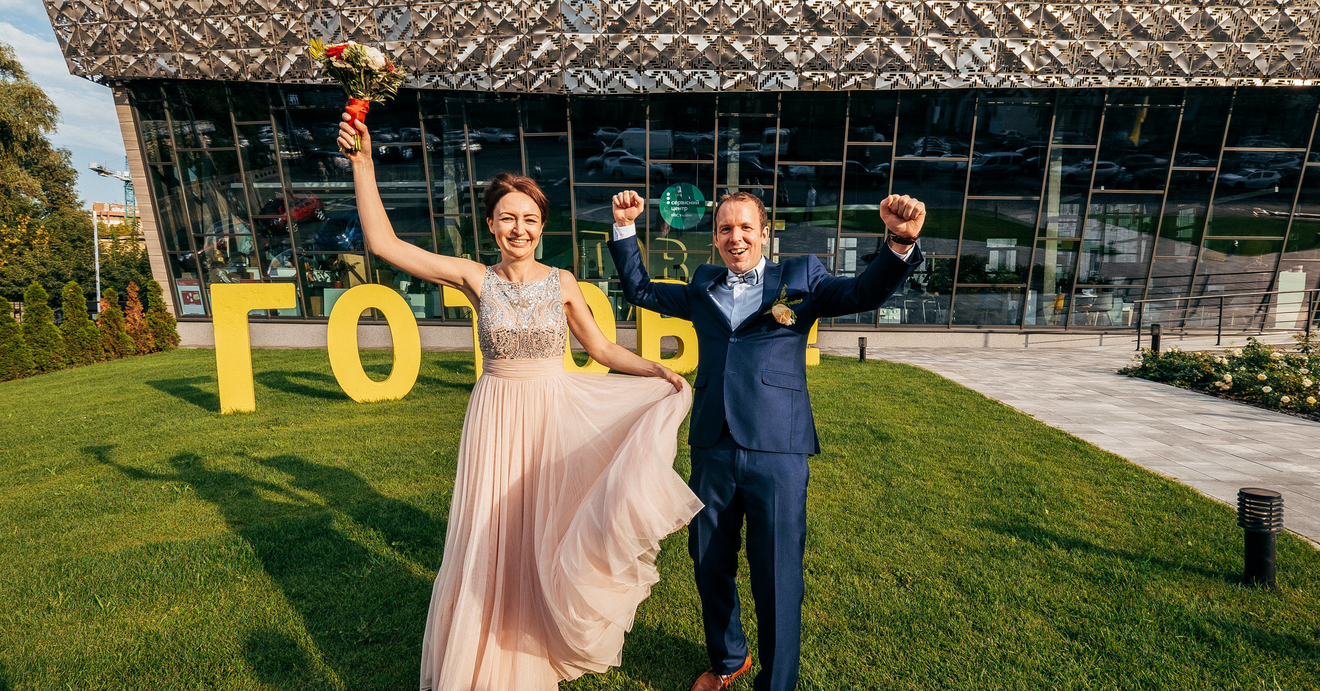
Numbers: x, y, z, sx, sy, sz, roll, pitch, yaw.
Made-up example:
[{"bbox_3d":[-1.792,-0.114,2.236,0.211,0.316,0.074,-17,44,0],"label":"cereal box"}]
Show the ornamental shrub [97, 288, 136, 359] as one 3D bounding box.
[{"bbox_3d":[-9.296,-0.387,9.380,0.490,1.220,0.490,4,5,41],"label":"ornamental shrub"}]

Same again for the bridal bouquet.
[{"bbox_3d":[-0.772,-0.646,1.410,0.240,0.280,0.220,-1,4,-23],"label":"bridal bouquet"}]

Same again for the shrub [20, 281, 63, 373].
[{"bbox_3d":[-9.256,-0.270,8.220,0.500,1.370,0.500,4,5,41],"label":"shrub"}]

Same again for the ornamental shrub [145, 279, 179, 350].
[{"bbox_3d":[-9.303,-0.556,10.240,0.500,1.330,0.500,4,5,41],"label":"ornamental shrub"}]

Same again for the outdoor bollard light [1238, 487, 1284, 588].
[{"bbox_3d":[2.805,0.893,2.570,0.145,0.440,0.145,-3,5,-42],"label":"outdoor bollard light"}]

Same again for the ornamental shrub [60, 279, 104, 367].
[{"bbox_3d":[-9.282,-0.363,8.800,0.520,1.350,0.520,4,5,41],"label":"ornamental shrub"}]

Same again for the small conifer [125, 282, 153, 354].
[{"bbox_3d":[-9.280,-0.468,9.790,0.470,1.300,0.470,4,5,41],"label":"small conifer"}]

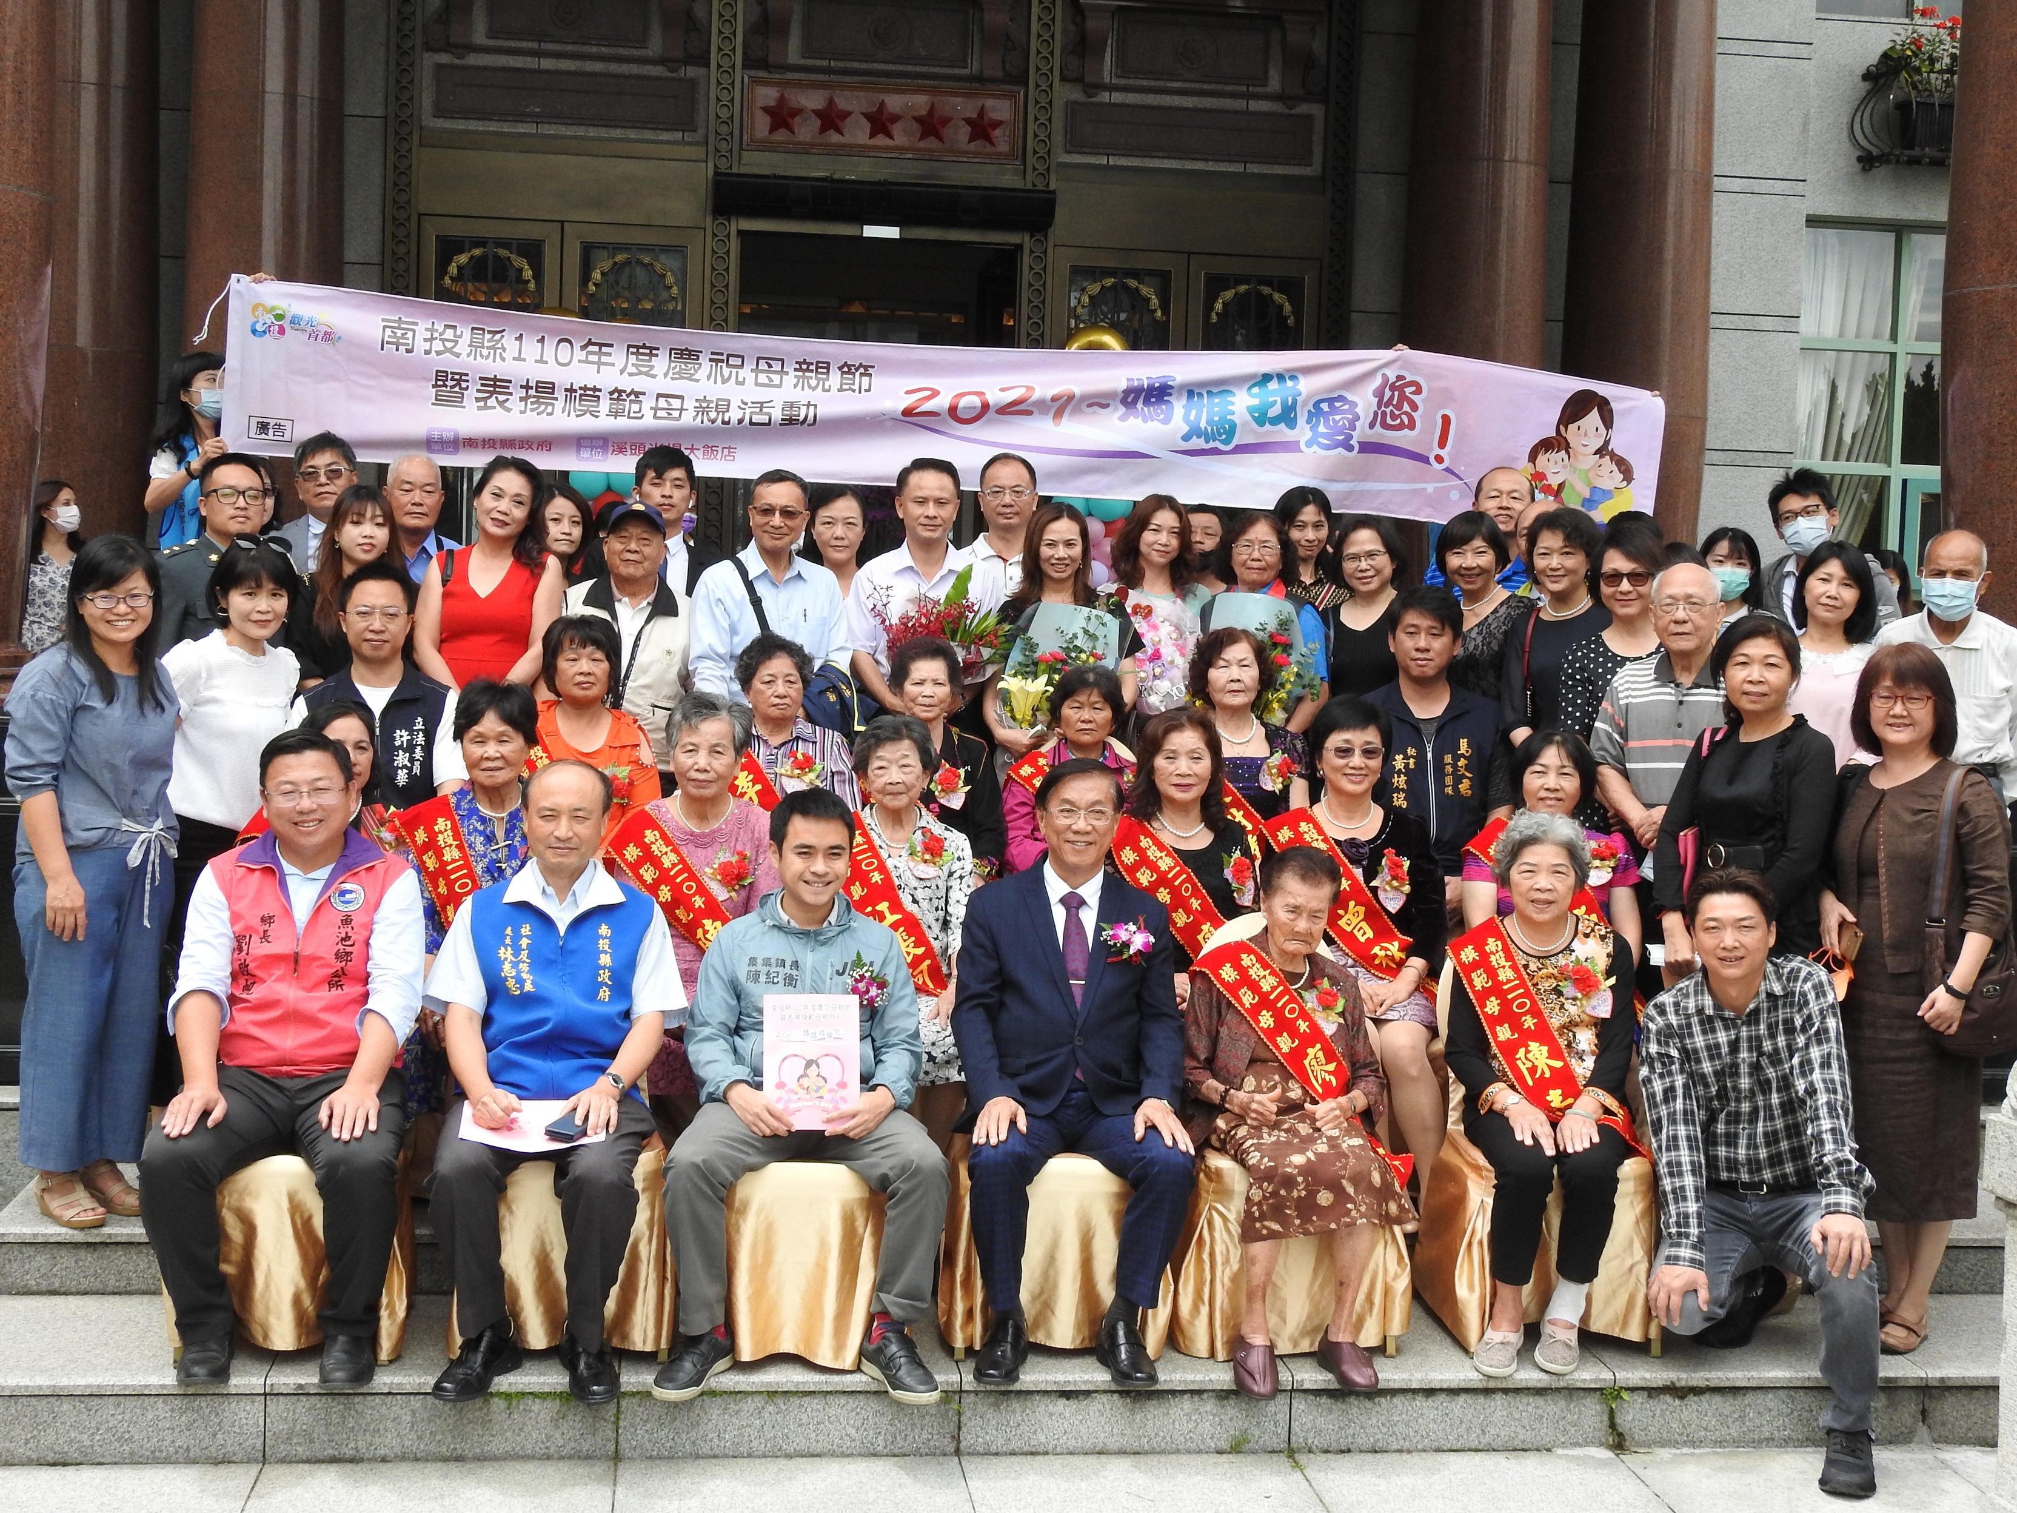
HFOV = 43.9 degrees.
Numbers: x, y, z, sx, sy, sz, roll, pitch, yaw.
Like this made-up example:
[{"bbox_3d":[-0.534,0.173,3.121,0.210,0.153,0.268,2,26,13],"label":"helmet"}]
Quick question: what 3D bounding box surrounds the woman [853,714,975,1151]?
[{"bbox_3d":[-0.286,0.511,6.378,0.440,1.220,0.680,2,3,-5],"label":"woman"}]

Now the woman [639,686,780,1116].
[{"bbox_3d":[-0.746,0.472,6.225,0.460,1.263,0.660,1,3,-7],"label":"woman"}]

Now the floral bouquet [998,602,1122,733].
[{"bbox_3d":[0.162,-0.242,7.475,0.370,0.450,0.280,2,3,-3],"label":"floral bouquet"}]

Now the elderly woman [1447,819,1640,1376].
[{"bbox_3d":[1.213,0.743,5.799,0.440,1.202,0.700,2,3,3],"label":"elderly woman"}]

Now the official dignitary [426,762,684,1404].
[{"bbox_3d":[-0.972,0.655,5.422,0.560,1.267,0.730,1,3,-7],"label":"official dignitary"}]

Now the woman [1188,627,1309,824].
[{"bbox_3d":[0.659,0.274,7.114,0.440,1.283,0.680,2,3,-1],"label":"woman"}]

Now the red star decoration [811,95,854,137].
[{"bbox_3d":[-0.859,-3.117,12.192,0.205,0.200,0.030,1,3,-6],"label":"red star decoration"}]

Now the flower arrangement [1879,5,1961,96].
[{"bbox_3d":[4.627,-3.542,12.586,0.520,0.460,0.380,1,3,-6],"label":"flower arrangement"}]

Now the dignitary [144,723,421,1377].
[{"bbox_3d":[-1.592,0.615,5.534,0.580,1.330,0.800,1,3,-11],"label":"dignitary"}]

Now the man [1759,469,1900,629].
[{"bbox_3d":[2.585,-0.063,7.985,0.480,1.698,0.300,2,3,5],"label":"man"}]

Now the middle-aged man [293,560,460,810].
[{"bbox_3d":[-1.736,0.159,6.844,0.500,1.388,0.700,1,3,-11],"label":"middle-aged man"}]

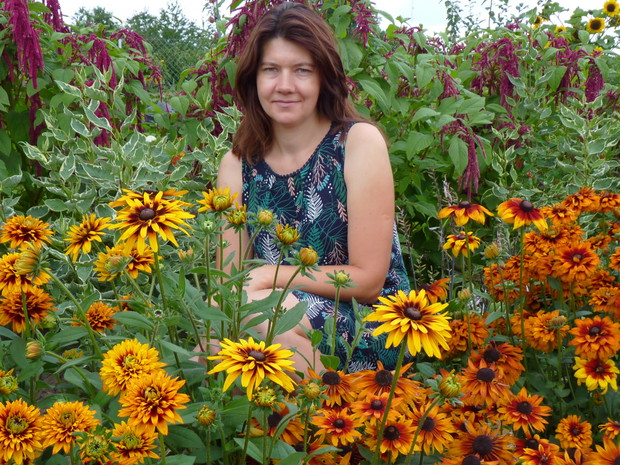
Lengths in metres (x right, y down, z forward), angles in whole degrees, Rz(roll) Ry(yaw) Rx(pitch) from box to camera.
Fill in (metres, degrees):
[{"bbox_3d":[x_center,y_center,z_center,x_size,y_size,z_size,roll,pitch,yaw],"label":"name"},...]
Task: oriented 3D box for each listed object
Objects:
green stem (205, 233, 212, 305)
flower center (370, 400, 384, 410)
[{"bbox_3d":[-0.159,0.059,0.840,0.008,0.112,0.008,-2,10,0],"label":"green stem"},{"bbox_3d":[0.095,0.241,0.750,0.018,0.012,0.018,0,32,0],"label":"flower center"}]

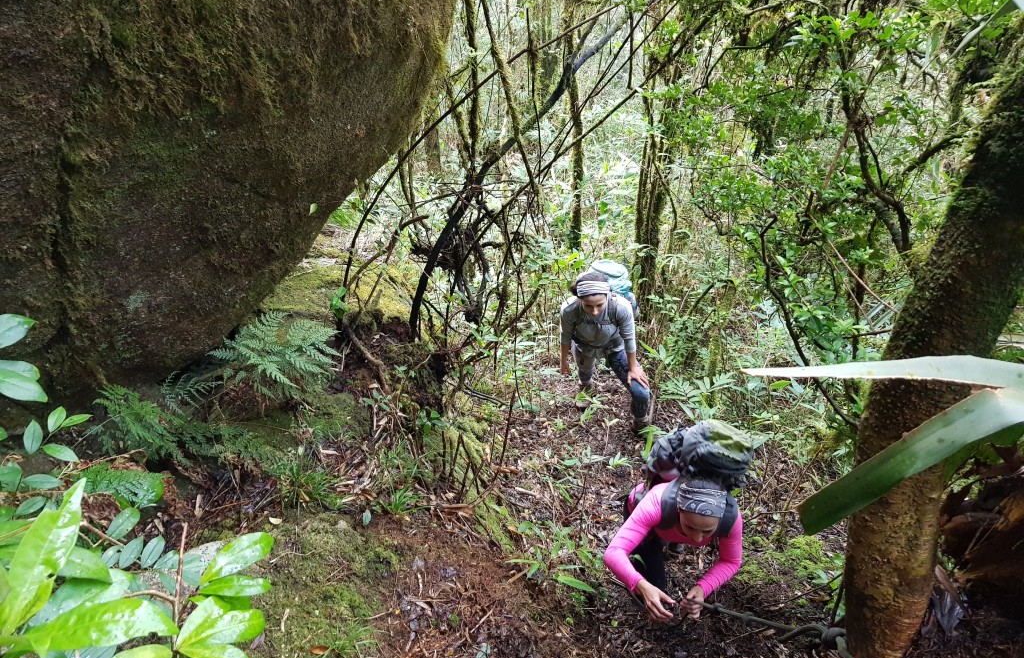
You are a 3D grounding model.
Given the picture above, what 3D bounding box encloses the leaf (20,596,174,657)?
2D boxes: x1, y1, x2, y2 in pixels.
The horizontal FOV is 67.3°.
[{"bbox_3d":[-0.451,0.328,0.850,0.155,0.025,0.056,0,33,0],"label":"leaf"}]

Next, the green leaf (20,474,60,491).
[{"bbox_3d":[-0.919,0.299,1.500,0.074,0.012,0.034,0,33,0],"label":"green leaf"}]

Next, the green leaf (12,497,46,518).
[{"bbox_3d":[-0.909,0.336,1.450,0.058,0.010,0.028,-21,38,-29],"label":"green leaf"}]

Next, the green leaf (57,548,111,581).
[{"bbox_3d":[-0.572,0.312,1.020,0.085,0.015,0.040,11,35,17],"label":"green leaf"}]

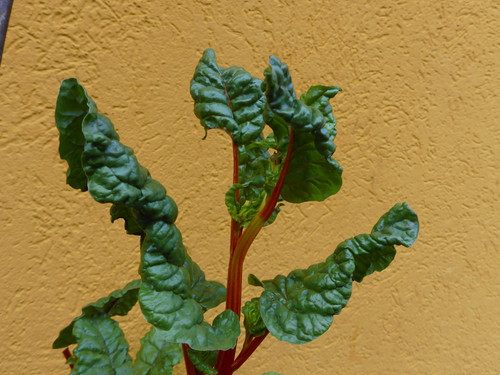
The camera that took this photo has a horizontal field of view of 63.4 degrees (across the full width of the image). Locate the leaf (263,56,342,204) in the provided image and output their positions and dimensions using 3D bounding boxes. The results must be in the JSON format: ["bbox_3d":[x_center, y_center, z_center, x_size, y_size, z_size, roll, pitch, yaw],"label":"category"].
[{"bbox_3d":[0.075,-0.083,0.580,0.116,0.208,0.120,1,-7,-6],"label":"leaf"}]

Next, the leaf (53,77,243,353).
[{"bbox_3d":[-0.154,0.043,0.550,0.135,0.410,0.130,-28,-6,5],"label":"leaf"}]

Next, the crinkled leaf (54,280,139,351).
[{"bbox_3d":[-0.226,0.188,0.600,0.140,0.106,0.100,-1,-7,11],"label":"crinkled leaf"}]

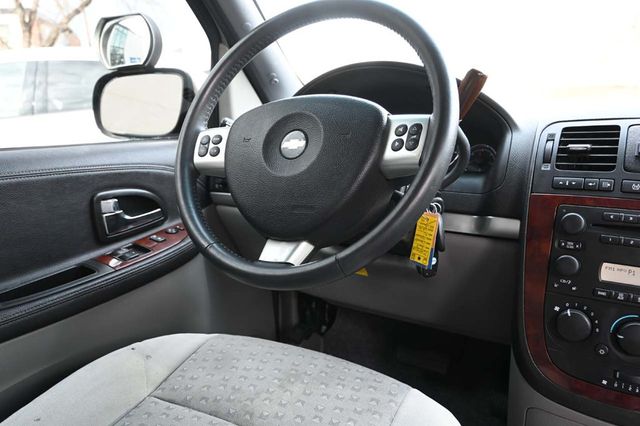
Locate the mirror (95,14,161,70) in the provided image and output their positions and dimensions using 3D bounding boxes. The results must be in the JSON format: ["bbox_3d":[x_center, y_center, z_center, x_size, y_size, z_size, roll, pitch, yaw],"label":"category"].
[{"bbox_3d":[-0.418,-0.372,1.050,0.120,0.110,0.055,2,12,15],"label":"mirror"}]

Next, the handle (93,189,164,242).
[{"bbox_3d":[-0.325,0.003,0.820,0.030,0.075,0.132,6,13,30],"label":"handle"}]

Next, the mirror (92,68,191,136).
[{"bbox_3d":[-0.394,-0.244,1.085,0.225,0.150,0.100,2,12,15],"label":"mirror"}]

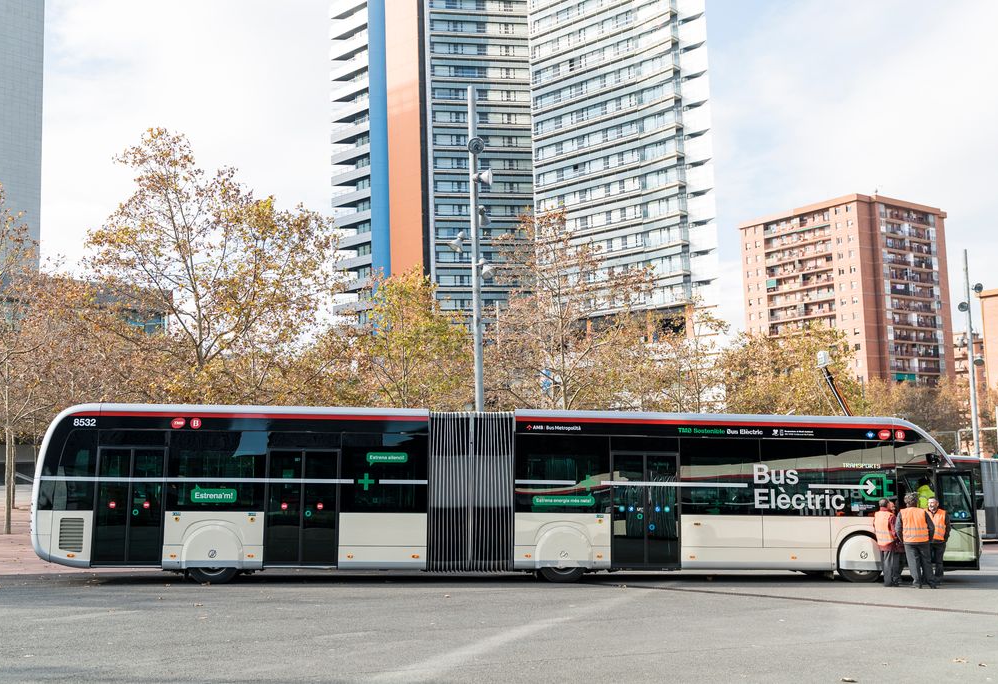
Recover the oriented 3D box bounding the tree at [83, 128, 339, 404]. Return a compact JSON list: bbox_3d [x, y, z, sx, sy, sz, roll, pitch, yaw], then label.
[{"bbox_3d":[-8.890,-0.421,31.679,7.920,12.740,7.120,-2,-6,0],"label":"tree"}]

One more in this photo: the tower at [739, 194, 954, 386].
[{"bbox_3d":[70.394,-0.910,205.315,29.860,48.230,27.700,3,-8,-36],"label":"tower"}]

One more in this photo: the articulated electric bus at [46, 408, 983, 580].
[{"bbox_3d":[0.410,3.088,21.063,18.690,3.360,2.550,1,-7,-5],"label":"articulated electric bus"}]

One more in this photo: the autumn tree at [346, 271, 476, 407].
[{"bbox_3d":[-3.135,1.922,35.491,4.500,9.220,4.280,-2,-6,0],"label":"autumn tree"}]

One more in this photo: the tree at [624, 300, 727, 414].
[{"bbox_3d":[7.363,2.934,42.495,4.730,9.360,4.490,-2,-6,0],"label":"tree"}]

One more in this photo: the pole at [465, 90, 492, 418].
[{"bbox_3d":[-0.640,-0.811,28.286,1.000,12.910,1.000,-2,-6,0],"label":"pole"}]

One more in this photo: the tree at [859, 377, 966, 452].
[{"bbox_3d":[29.259,7.048,72.493,7.500,9.260,6.750,-2,-6,0],"label":"tree"}]

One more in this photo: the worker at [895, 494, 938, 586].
[{"bbox_3d":[8.050,3.831,19.827,0.700,1.780,0.480,-4,-7,20],"label":"worker"}]

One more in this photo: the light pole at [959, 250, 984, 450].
[{"bbox_3d":[21.799,2.021,47.174,1.000,12.670,1.000,-2,-6,0],"label":"light pole"}]

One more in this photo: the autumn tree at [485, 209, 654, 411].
[{"bbox_3d":[2.340,0.926,33.071,5.420,10.710,5.150,-2,-6,0],"label":"autumn tree"}]

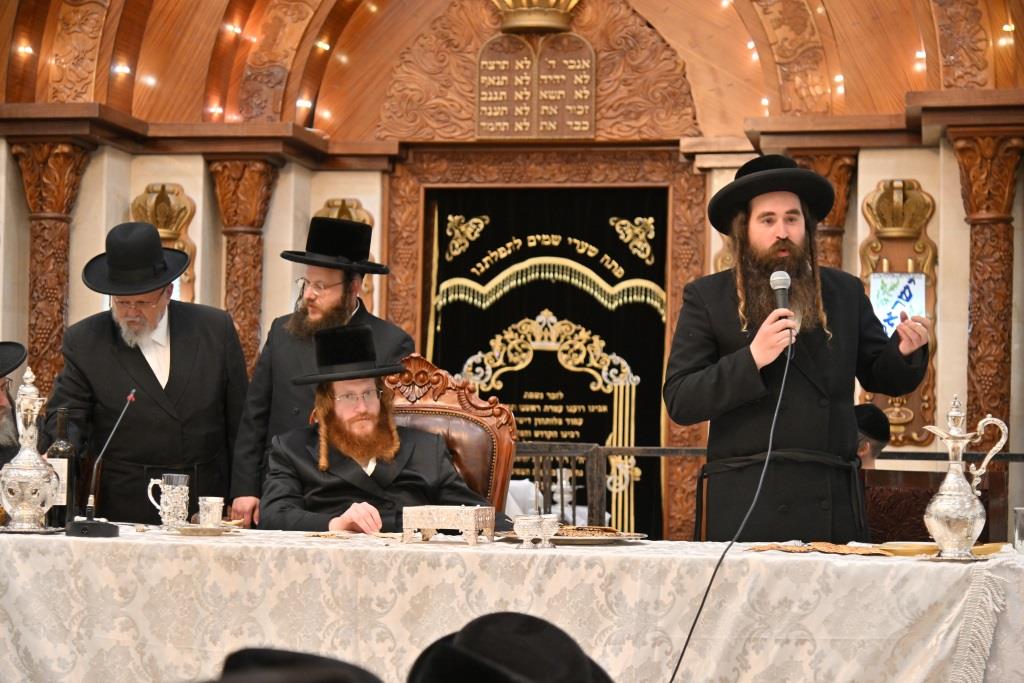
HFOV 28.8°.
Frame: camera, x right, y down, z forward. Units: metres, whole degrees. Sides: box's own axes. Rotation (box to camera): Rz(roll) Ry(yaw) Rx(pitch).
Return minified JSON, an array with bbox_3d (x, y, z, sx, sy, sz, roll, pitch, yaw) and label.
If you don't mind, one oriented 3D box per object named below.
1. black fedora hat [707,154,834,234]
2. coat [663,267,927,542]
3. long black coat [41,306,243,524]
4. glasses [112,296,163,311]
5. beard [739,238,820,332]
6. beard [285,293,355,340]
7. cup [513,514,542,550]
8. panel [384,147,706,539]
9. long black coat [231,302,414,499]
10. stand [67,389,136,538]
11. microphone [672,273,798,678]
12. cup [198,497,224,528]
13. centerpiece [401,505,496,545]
[{"bbox_3d":[0.696,-0.398,5.360,0.340,0.135,0.365,-5,-22,-16],"label":"black fedora hat"},{"bbox_3d":[0.754,0.333,5.352,0.670,1.060,0.430,1,-2,-12],"label":"coat"},{"bbox_3d":[-1.122,0.355,6.092,0.620,0.950,0.420,1,-1,-13],"label":"long black coat"},{"bbox_3d":[-1.048,-0.136,5.690,0.138,0.042,0.130,-5,28,20],"label":"glasses"},{"bbox_3d":[0.737,-0.154,5.462,0.208,0.255,0.130,1,-1,-5],"label":"beard"},{"bbox_3d":[-0.594,-0.080,6.141,0.160,0.148,0.160,0,-1,43],"label":"beard"},{"bbox_3d":[0.040,0.487,5.118,0.077,0.087,0.077,1,-1,0],"label":"cup"},{"bbox_3d":[0.135,0.192,8.781,1.441,2.100,0.200,1,-1,8],"label":"panel"},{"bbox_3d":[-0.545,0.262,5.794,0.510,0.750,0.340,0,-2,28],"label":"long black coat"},{"bbox_3d":[-1.130,0.328,5.484,0.187,0.391,0.145,1,-1,-15],"label":"stand"},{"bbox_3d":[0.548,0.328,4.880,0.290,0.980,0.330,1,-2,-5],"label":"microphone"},{"bbox_3d":[-0.830,0.474,5.506,0.072,0.086,0.072,1,-1,0],"label":"cup"},{"bbox_3d":[-0.156,0.464,5.027,0.193,0.093,0.150,0,-2,16],"label":"centerpiece"}]

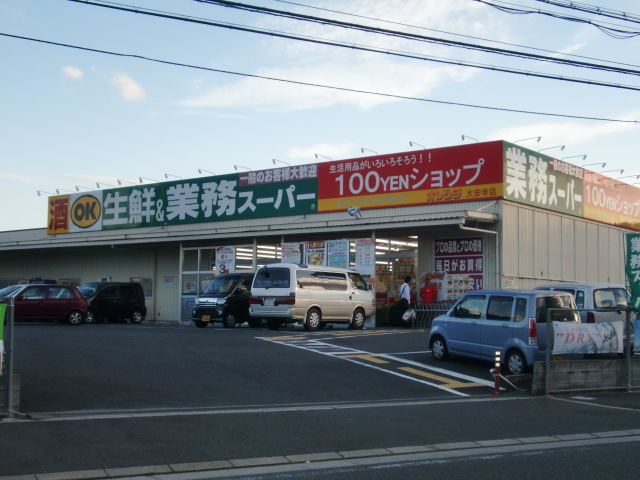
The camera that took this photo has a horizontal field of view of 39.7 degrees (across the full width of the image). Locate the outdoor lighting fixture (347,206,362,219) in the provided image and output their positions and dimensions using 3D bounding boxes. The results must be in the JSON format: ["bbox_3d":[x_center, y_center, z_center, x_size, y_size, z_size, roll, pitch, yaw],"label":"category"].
[{"bbox_3d":[1.207,-0.961,30.789,0.420,0.400,0.400,4,-6,-37],"label":"outdoor lighting fixture"}]

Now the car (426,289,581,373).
[{"bbox_3d":[3.808,1.847,18.861,1.475,1.645,3.395,2,-2,-31],"label":"car"}]

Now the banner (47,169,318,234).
[{"bbox_3d":[-7.021,-1.621,39.789,17.505,2.001,0.150,-3,-6,38],"label":"banner"}]

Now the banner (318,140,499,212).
[{"bbox_3d":[2.842,-2.041,30.084,7.411,1.834,0.150,-3,-6,38],"label":"banner"}]

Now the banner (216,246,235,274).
[{"bbox_3d":[-3.731,0.861,35.182,1.010,1.184,0.030,-3,-6,38],"label":"banner"}]

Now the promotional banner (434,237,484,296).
[{"bbox_3d":[4.740,0.933,30.355,1.867,1.959,0.050,-3,-6,38],"label":"promotional banner"}]

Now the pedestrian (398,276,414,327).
[{"bbox_3d":[2.912,2.082,29.706,0.450,1.710,0.500,0,-5,3],"label":"pedestrian"}]

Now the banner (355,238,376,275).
[{"bbox_3d":[1.531,0.580,30.113,0.809,1.214,0.040,-3,-6,38],"label":"banner"}]

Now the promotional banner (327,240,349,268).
[{"bbox_3d":[0.650,0.624,31.715,0.969,1.180,0.030,-3,-6,38],"label":"promotional banner"}]

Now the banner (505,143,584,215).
[{"bbox_3d":[8.336,-2.093,32.307,0.150,1.991,7.019,-3,-6,38],"label":"banner"}]

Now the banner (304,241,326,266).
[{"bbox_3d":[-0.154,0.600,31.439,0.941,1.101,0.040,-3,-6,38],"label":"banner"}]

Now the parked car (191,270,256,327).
[{"bbox_3d":[-2.710,2.100,30.800,1.475,1.840,3.400,-2,-4,38],"label":"parked car"}]

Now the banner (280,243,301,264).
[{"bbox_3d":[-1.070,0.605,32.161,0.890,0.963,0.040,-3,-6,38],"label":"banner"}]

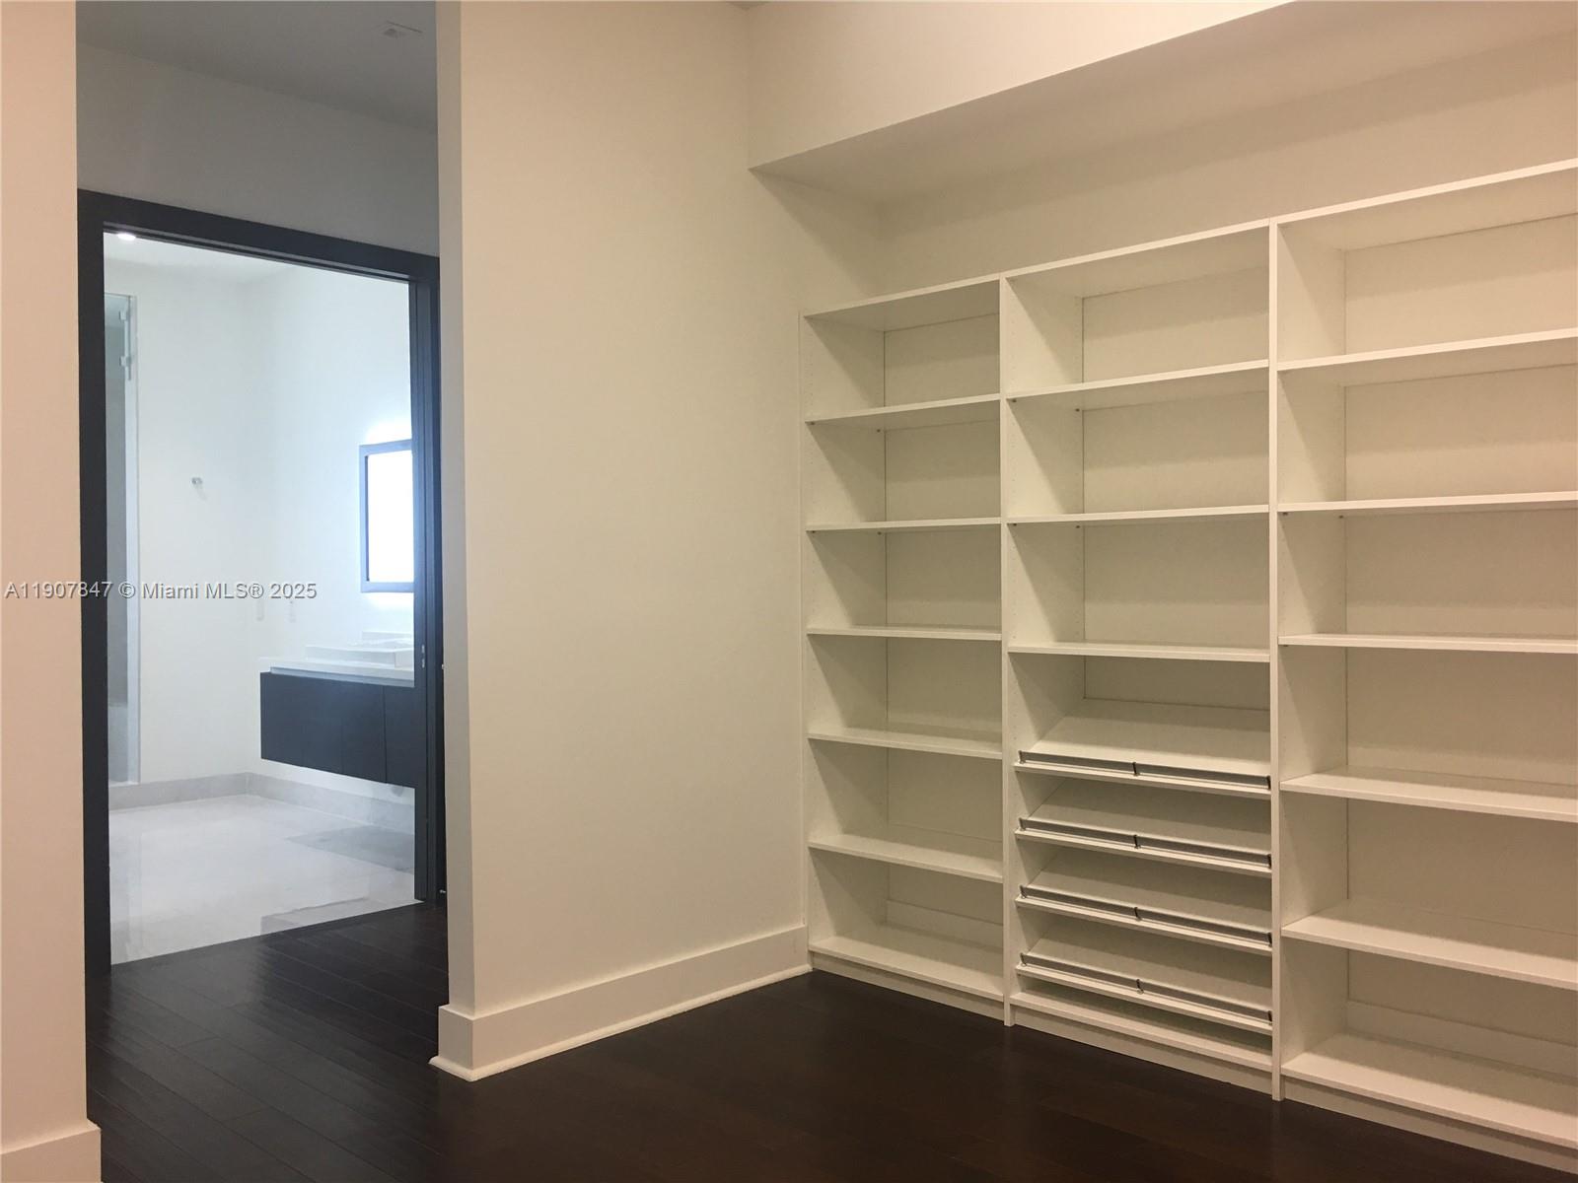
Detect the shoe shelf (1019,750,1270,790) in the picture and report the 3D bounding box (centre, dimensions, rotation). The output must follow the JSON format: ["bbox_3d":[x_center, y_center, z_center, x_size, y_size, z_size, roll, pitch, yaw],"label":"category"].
[{"bbox_3d":[1.020,0.419,3.589,0.760,0.075,0.350,0,19,44],"label":"shoe shelf"}]

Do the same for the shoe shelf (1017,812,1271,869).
[{"bbox_3d":[1.021,0.611,3.591,0.760,0.075,0.350,0,19,44],"label":"shoe shelf"}]

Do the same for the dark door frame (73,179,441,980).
[{"bbox_3d":[-1.851,-0.029,4.774,0.150,2.540,1.360,0,1,44],"label":"dark door frame"}]

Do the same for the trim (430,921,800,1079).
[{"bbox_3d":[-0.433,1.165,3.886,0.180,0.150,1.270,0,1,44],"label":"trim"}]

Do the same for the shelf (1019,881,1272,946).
[{"bbox_3d":[1.023,0.804,3.593,0.760,0.075,0.350,0,19,44],"label":"shelf"}]

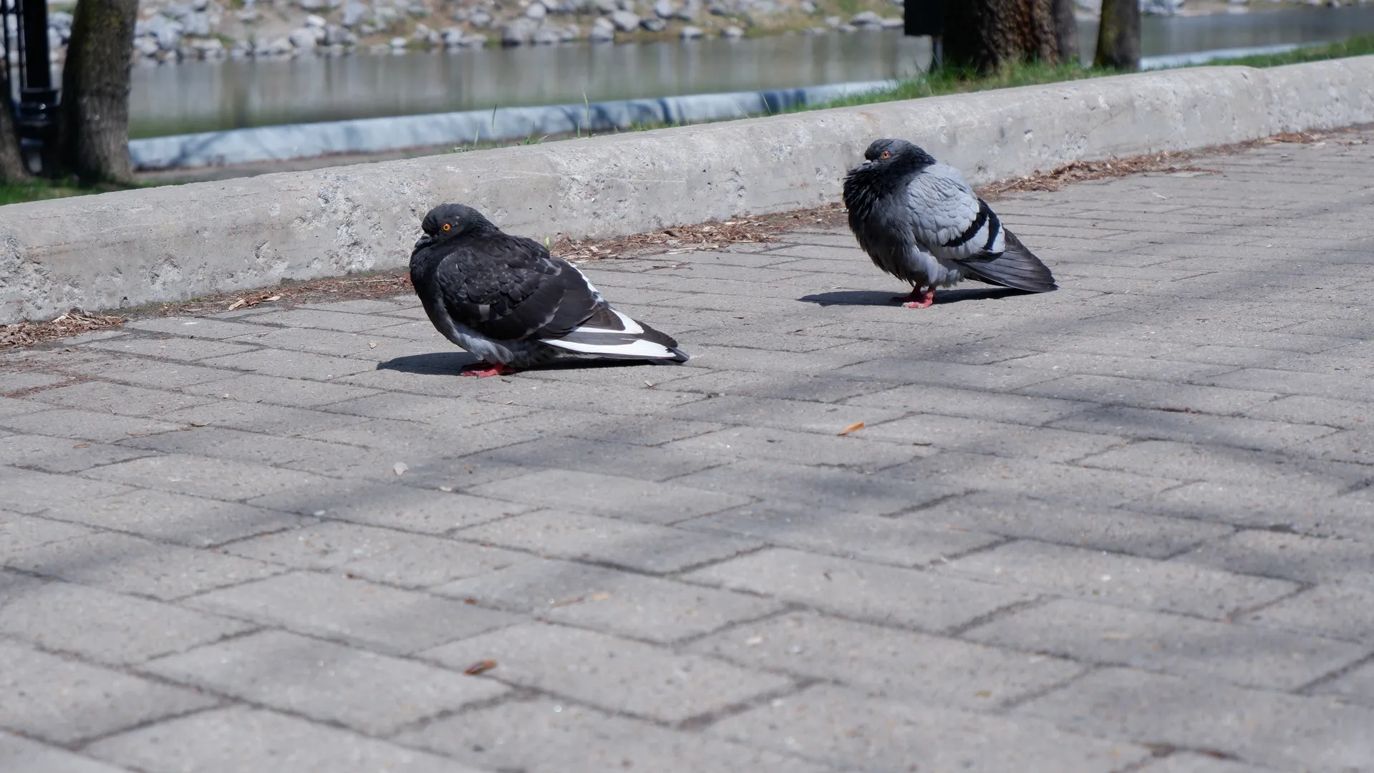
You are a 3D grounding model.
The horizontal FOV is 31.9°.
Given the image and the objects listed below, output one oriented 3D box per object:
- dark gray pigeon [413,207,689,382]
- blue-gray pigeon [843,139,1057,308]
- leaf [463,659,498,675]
[{"bbox_3d":[-0.135,-0.095,2.274,0.262,0.160,0.120,-2,10,-6],"label":"dark gray pigeon"},{"bbox_3d":[0.284,-0.184,2.638,0.240,0.177,0.120,-5,10,-19],"label":"blue-gray pigeon"},{"bbox_3d":[-0.111,0.151,1.293,0.021,0.004,0.008,-8,12,-33],"label":"leaf"}]

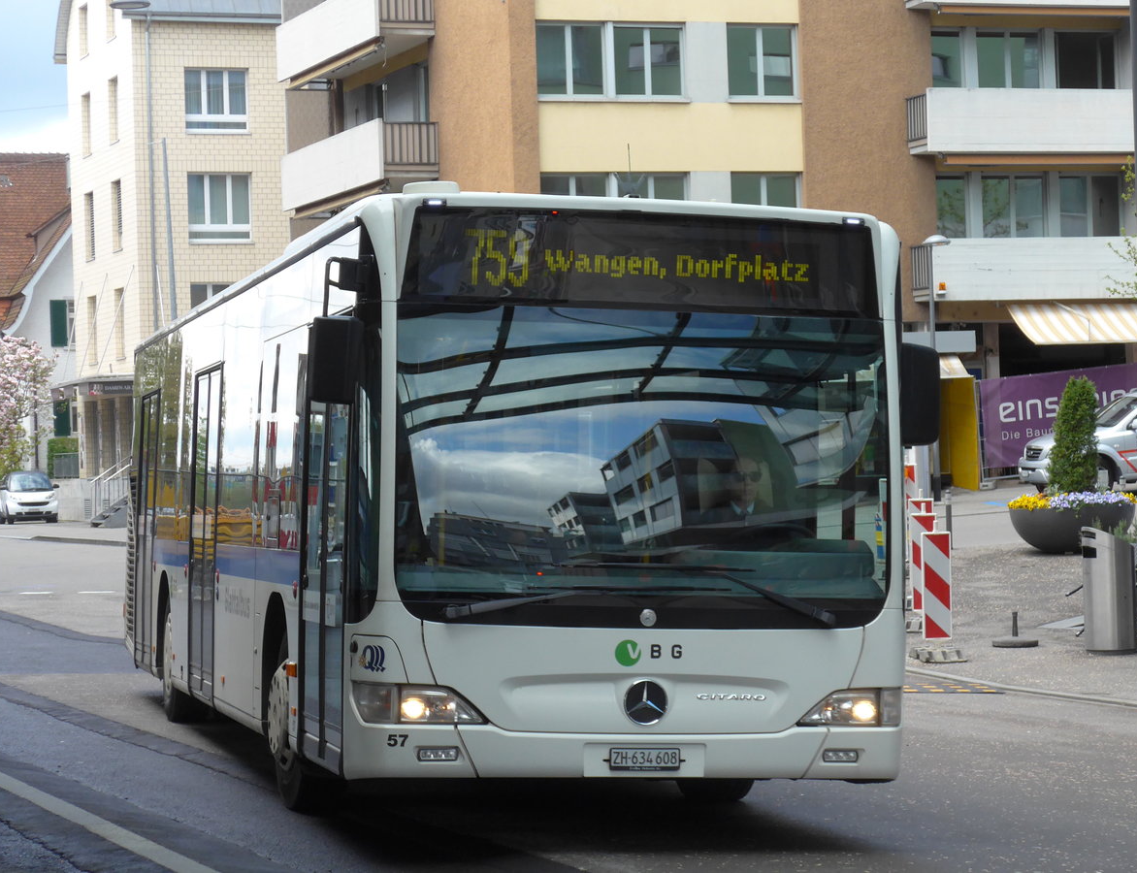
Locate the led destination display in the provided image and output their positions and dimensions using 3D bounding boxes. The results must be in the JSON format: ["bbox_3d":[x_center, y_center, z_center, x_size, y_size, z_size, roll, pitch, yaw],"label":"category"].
[{"bbox_3d":[0.327,-0.763,14.420,2.100,0.425,0.140,2,-2,-12],"label":"led destination display"}]

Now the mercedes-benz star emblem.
[{"bbox_3d":[0.338,1.157,14.200,0.197,0.197,0.035,2,-2,-12],"label":"mercedes-benz star emblem"}]

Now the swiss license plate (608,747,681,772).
[{"bbox_3d":[0.334,1.404,14.160,0.312,0.097,0.020,2,-2,-12],"label":"swiss license plate"}]

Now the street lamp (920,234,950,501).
[{"bbox_3d":[6.199,-1.143,54.500,0.480,4.450,0.320,-2,-1,27],"label":"street lamp"}]

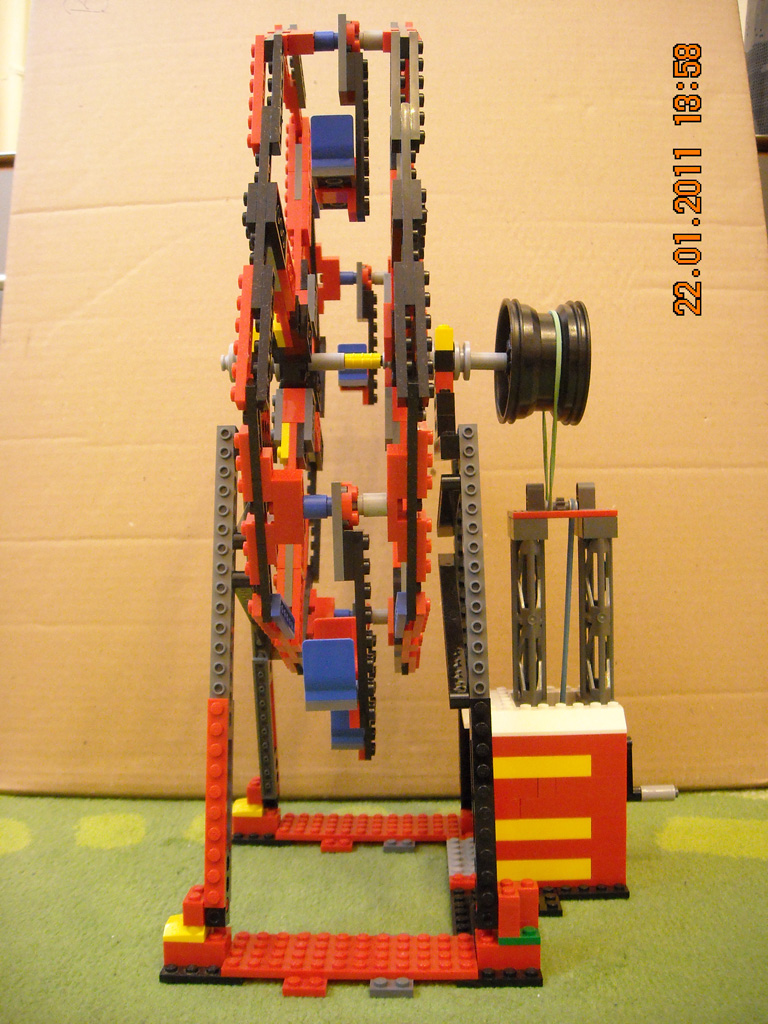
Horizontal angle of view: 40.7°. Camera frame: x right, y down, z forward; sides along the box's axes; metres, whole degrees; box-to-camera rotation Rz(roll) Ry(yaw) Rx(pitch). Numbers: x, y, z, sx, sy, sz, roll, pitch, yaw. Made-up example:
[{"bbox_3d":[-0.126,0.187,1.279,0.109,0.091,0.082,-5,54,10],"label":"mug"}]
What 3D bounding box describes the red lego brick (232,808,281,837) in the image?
[{"bbox_3d":[-0.067,0.166,0.551,0.024,0.010,0.016,0,1,2],"label":"red lego brick"}]

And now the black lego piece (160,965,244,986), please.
[{"bbox_3d":[-0.068,0.175,0.396,0.032,0.005,0.016,0,2,2],"label":"black lego piece"}]

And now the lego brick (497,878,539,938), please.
[{"bbox_3d":[0.051,0.152,0.399,0.016,0.018,0.016,0,2,2],"label":"lego brick"}]

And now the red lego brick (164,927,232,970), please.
[{"bbox_3d":[-0.072,0.169,0.405,0.024,0.011,0.016,0,1,2],"label":"red lego brick"}]

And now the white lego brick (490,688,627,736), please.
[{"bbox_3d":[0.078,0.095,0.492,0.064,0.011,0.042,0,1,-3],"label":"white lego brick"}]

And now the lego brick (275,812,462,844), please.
[{"bbox_3d":[-0.007,0.168,0.550,0.096,0.005,0.032,0,2,2],"label":"lego brick"}]

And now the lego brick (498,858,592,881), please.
[{"bbox_3d":[0.071,0.163,0.477,0.048,0.010,0.008,0,2,2],"label":"lego brick"}]

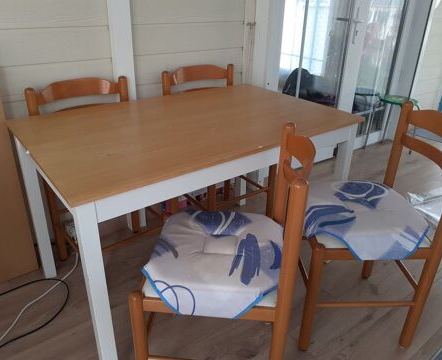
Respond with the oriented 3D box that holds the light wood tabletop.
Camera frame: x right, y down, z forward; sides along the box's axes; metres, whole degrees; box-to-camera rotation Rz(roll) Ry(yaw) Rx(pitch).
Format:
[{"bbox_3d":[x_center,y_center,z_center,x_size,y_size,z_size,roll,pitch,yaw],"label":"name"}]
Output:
[{"bbox_3d":[-0.113,-0.239,1.543,1.255,0.025,0.782,-18,33,-34],"label":"light wood tabletop"}]

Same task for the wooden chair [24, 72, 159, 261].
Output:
[{"bbox_3d":[-0.500,0.026,1.674,0.445,0.868,0.485,-19,33,-35],"label":"wooden chair"}]

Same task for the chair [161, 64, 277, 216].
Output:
[{"bbox_3d":[0.003,-0.135,2.021,0.445,0.868,0.485,-18,32,-33],"label":"chair"}]

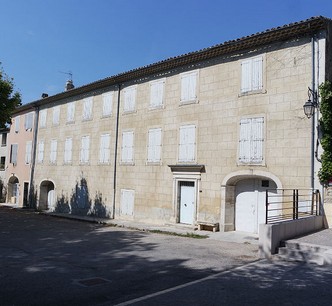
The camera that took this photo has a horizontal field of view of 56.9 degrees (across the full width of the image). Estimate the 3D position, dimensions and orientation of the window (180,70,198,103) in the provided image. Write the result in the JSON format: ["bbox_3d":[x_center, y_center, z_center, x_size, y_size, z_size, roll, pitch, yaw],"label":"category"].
[{"bbox_3d":[1.258,-3.598,16.870,1.092,1.482,0.150,-2,-5,42],"label":"window"}]

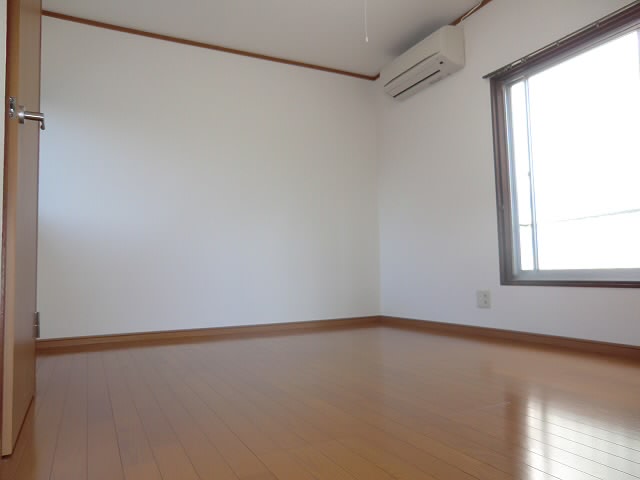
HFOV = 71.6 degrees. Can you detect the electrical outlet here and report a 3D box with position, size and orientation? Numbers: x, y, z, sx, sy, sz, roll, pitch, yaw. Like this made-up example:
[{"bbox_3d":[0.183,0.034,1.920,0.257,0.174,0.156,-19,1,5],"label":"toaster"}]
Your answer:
[{"bbox_3d":[1.128,0.412,3.064,0.012,0.122,0.114,1,-4,-27],"label":"electrical outlet"}]

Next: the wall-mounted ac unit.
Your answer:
[{"bbox_3d":[0.787,-1.373,3.548,0.201,0.259,0.784,1,-4,-27],"label":"wall-mounted ac unit"}]

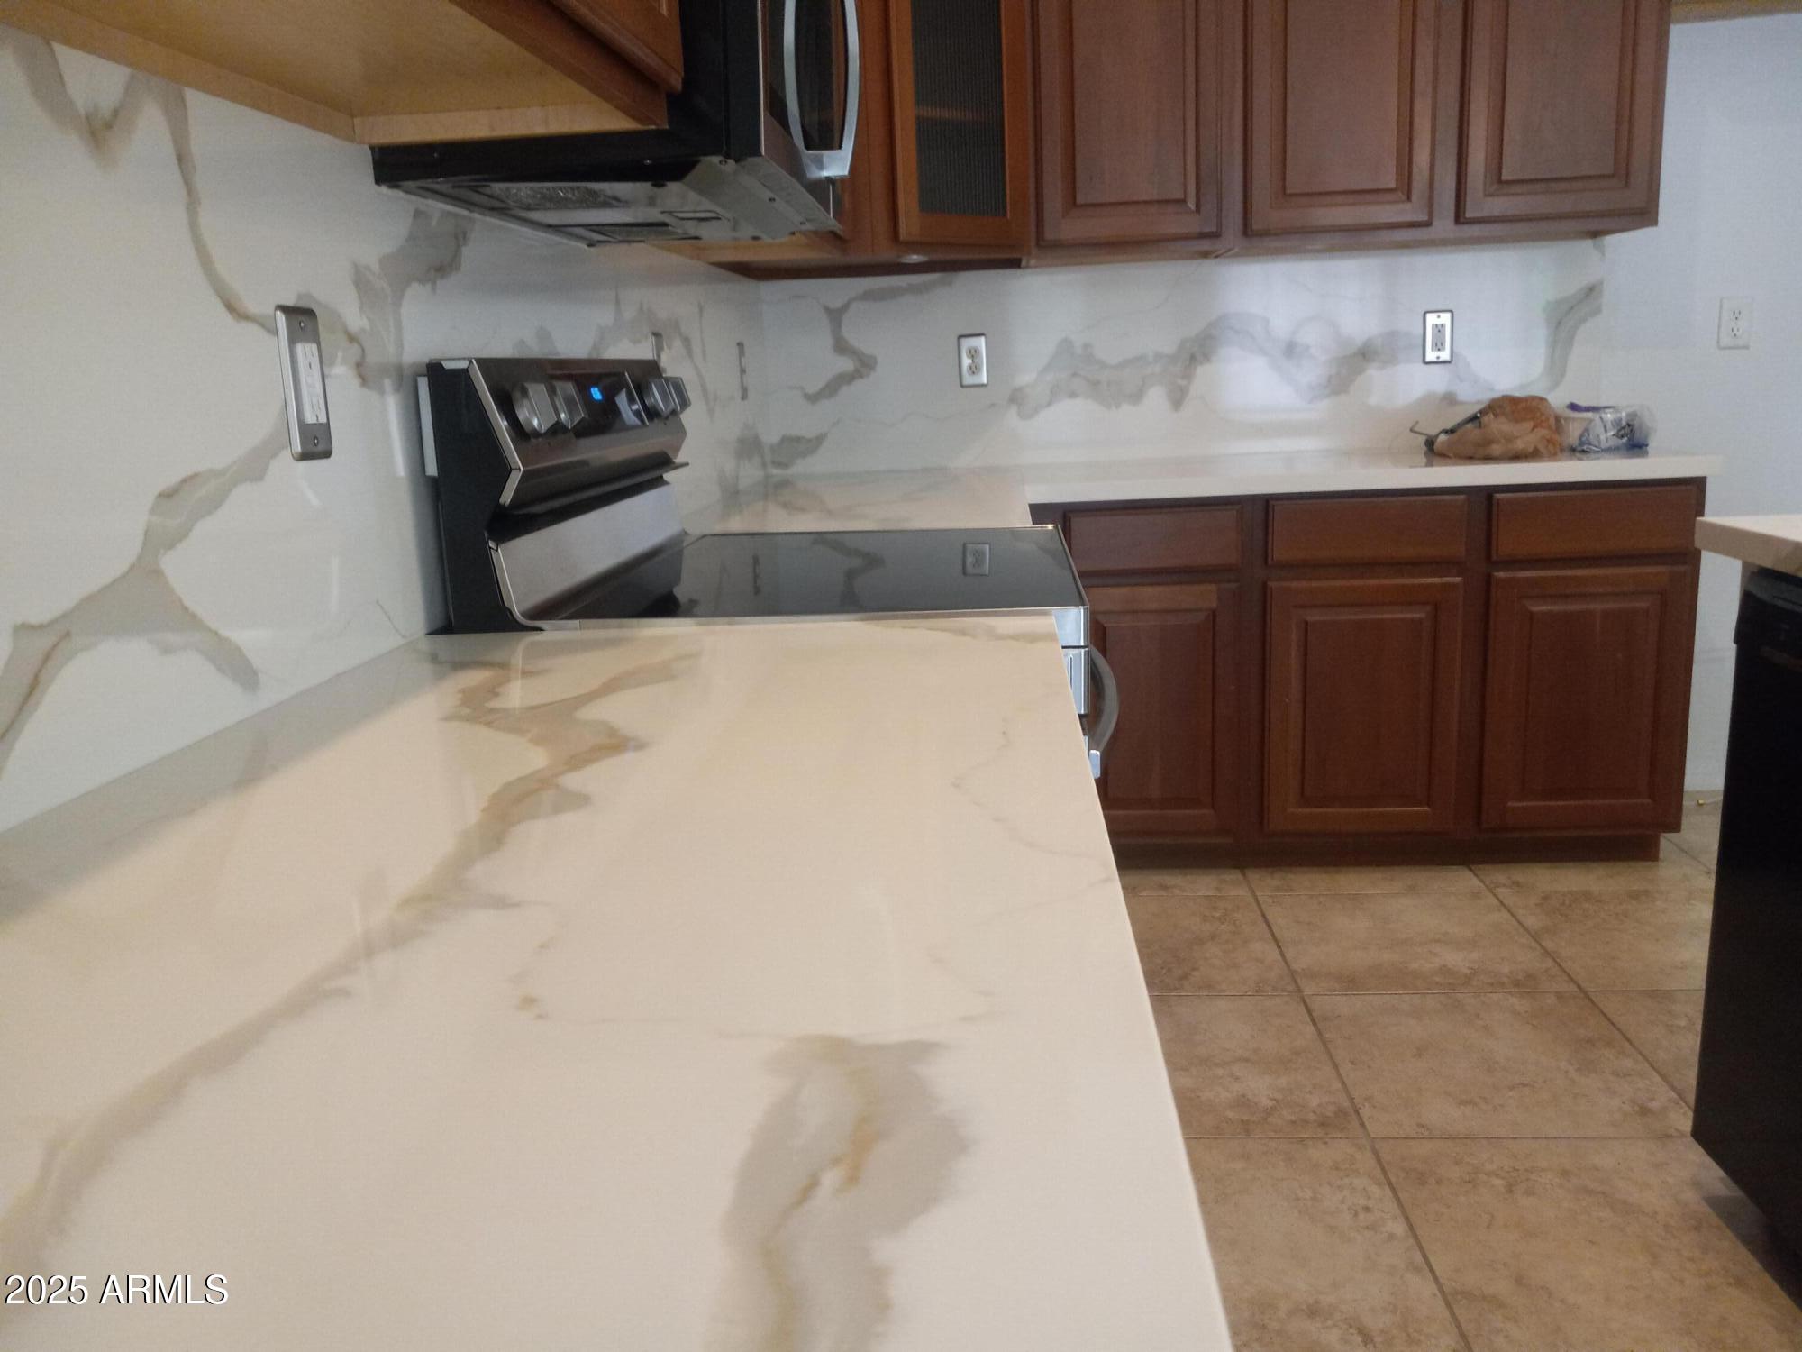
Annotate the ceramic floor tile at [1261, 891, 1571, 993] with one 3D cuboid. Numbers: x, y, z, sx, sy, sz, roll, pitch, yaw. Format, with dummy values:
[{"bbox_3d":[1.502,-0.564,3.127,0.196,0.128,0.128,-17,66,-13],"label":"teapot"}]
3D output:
[{"bbox_3d":[1.000,0.528,2.796,0.491,0.010,0.491,-2,12,5],"label":"ceramic floor tile"}]

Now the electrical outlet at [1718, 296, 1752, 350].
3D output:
[{"bbox_3d":[2.023,-0.853,3.408,0.073,0.118,0.008,-2,12,4],"label":"electrical outlet"}]

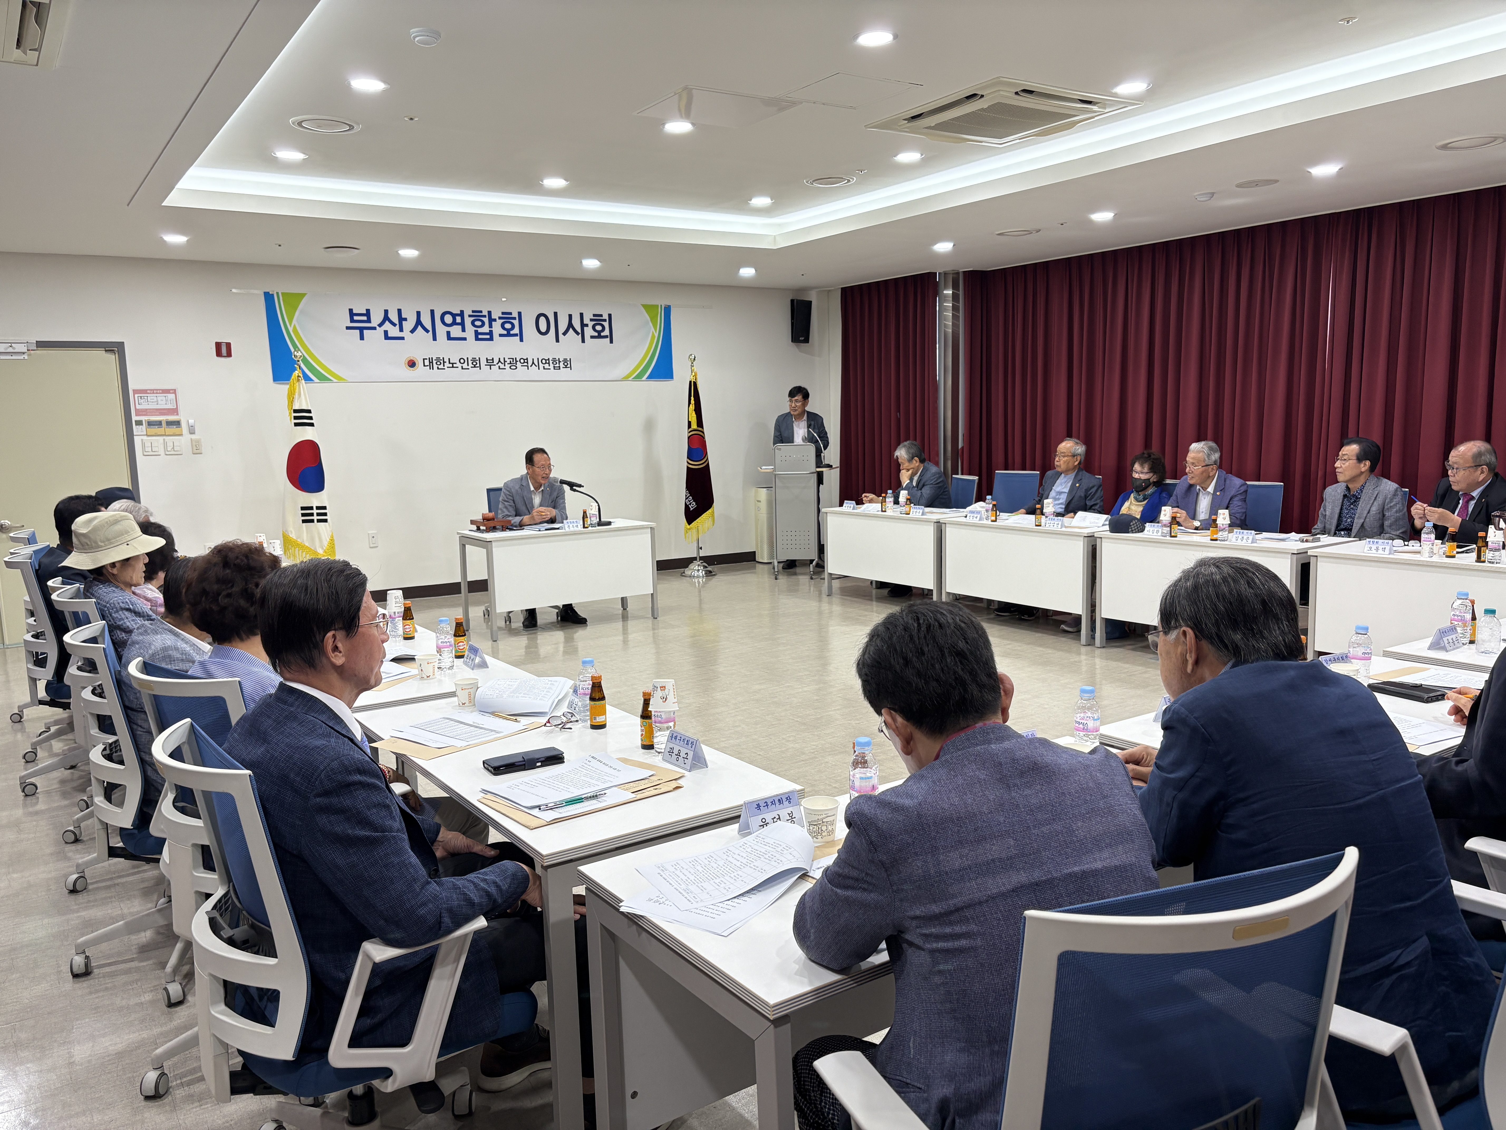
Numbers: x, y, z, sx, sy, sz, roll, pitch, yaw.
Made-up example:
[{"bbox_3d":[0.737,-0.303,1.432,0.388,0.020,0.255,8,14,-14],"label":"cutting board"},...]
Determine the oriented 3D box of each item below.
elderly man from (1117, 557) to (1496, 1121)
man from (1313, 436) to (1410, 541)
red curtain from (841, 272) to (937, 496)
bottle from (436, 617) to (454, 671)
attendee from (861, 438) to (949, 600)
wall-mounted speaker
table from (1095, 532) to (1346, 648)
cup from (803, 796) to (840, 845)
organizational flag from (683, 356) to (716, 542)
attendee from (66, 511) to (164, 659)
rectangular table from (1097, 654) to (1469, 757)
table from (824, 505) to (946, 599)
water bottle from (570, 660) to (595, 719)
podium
[{"bbox_3d":[0.964,0.620,2.069,0.570,1.230,0.830,-5,8,-22],"label":"elderly man"},{"bbox_3d":[3.520,-0.089,6.673,0.780,1.300,0.570,-6,9,-29],"label":"man"},{"bbox_3d":[1.405,-1.468,11.631,0.150,2.830,1.540,-6,9,-33],"label":"red curtain"},{"bbox_3d":[-1.014,0.255,3.715,0.057,0.172,0.057,-6,9,-33],"label":"bottle"},{"bbox_3d":[1.281,-0.403,9.346,0.690,1.251,0.571,-3,8,-10],"label":"attendee"},{"bbox_3d":[0.478,-2.435,11.332,0.197,0.414,0.197,-4,16,-17],"label":"wall-mounted speaker"},{"bbox_3d":[2.843,0.191,6.878,0.600,0.724,1.350,-7,9,-36],"label":"table"},{"bbox_3d":[0.130,0.481,2.135,0.072,0.075,0.072,-1,8,0],"label":"cup"},{"bbox_3d":[-0.508,-1.092,10.732,0.266,1.753,0.197,-7,9,-34],"label":"organizational flag"},{"bbox_3d":[-1.981,0.419,4.088,0.719,1.246,0.512,-7,9,-34],"label":"attendee"},{"bbox_3d":[1.546,0.728,2.955,1.308,0.709,0.597,-7,9,-33],"label":"rectangular table"},{"bbox_3d":[1.232,-0.069,9.130,0.600,0.724,1.350,-6,9,-33],"label":"table"},{"bbox_3d":[-0.443,0.333,3.006,0.062,0.167,0.062,-2,8,0],"label":"water bottle"},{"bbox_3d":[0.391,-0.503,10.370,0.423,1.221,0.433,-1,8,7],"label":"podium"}]

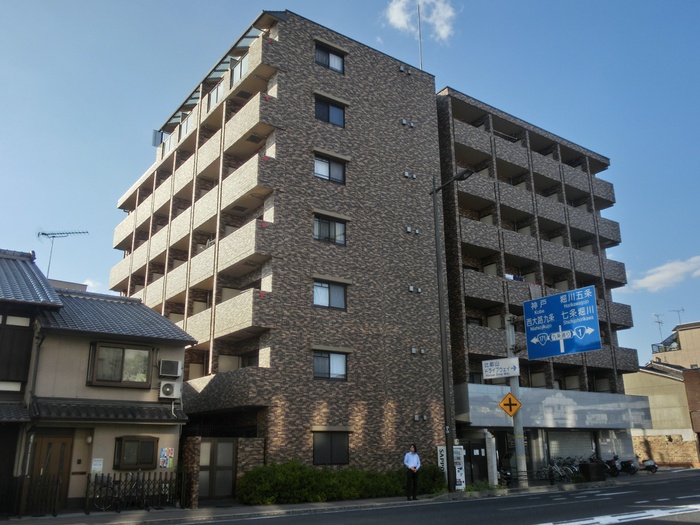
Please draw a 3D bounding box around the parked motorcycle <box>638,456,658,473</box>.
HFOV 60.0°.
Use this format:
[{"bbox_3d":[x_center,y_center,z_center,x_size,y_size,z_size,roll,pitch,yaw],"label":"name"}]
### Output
[{"bbox_3d":[18.321,12.431,37.572,0.660,1.060,1.700,4,-18,-15],"label":"parked motorcycle"}]

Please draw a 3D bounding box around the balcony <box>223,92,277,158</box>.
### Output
[{"bbox_3d":[-4.346,-5.901,26.279,0.790,1.375,3.360,11,-21,-35],"label":"balcony"}]

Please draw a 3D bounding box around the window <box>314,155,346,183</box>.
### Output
[{"bbox_3d":[-0.881,-3.976,26.254,1.588,1.078,0.154,11,-21,-35],"label":"window"}]

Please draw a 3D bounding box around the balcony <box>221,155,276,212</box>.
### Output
[{"bbox_3d":[-4.314,-3.221,25.469,0.790,1.375,3.360,11,-21,-35],"label":"balcony"}]

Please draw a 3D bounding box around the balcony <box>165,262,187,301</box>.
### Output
[{"bbox_3d":[-7.954,1.023,29.782,1.250,1.300,2.922,12,-21,-35],"label":"balcony"}]

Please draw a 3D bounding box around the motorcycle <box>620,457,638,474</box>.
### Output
[{"bbox_3d":[14.643,10.724,32.398,0.680,1.080,1.720,3,-17,-14],"label":"motorcycle"}]

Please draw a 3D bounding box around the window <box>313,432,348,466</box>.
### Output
[{"bbox_3d":[-0.735,7.052,23.021,1.641,1.212,0.150,12,-21,-35],"label":"window"}]

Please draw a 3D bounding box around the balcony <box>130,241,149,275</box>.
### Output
[{"bbox_3d":[-11.732,-0.232,35.059,0.790,1.375,3.080,11,-21,-35],"label":"balcony"}]

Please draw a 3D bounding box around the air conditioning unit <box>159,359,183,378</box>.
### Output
[{"bbox_3d":[-6.097,3.597,20.568,0.699,0.519,0.280,11,-20,-35],"label":"air conditioning unit"}]

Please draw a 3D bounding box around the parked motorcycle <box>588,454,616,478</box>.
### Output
[{"bbox_3d":[12.805,10.224,30.636,0.680,1.080,1.750,7,-18,-23],"label":"parked motorcycle"}]

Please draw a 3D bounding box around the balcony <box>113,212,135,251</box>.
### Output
[{"bbox_3d":[-13.806,-1.910,38.773,1.250,1.401,3.779,12,-21,-35],"label":"balcony"}]

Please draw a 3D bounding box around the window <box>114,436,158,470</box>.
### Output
[{"bbox_3d":[-6.436,5.778,18.377,1.180,0.965,0.400,12,-21,-35],"label":"window"}]

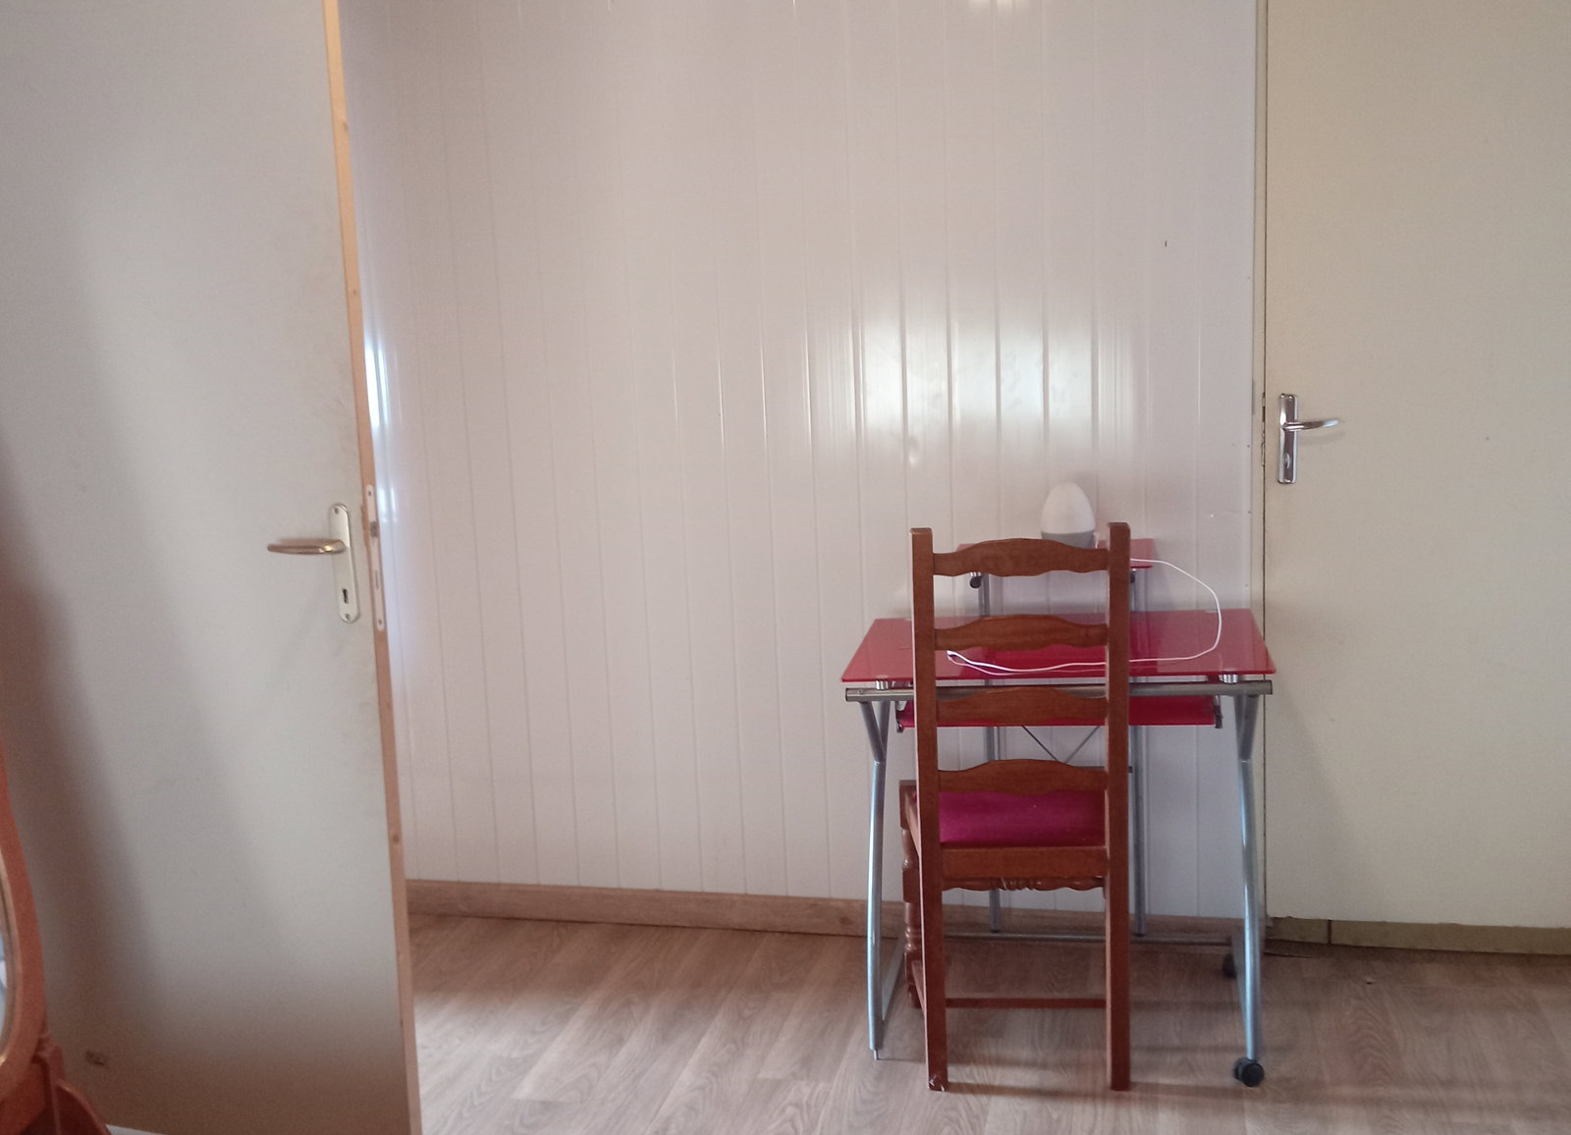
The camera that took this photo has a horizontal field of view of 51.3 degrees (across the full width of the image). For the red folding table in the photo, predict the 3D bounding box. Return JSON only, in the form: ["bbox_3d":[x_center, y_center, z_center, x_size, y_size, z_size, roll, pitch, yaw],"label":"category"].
[{"bbox_3d":[0.537,0.509,3.180,0.759,0.739,0.588,-1,9,10],"label":"red folding table"}]

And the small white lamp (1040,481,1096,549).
[{"bbox_3d":[0.557,-0.101,3.228,0.106,0.141,0.106,0,9,12],"label":"small white lamp"}]

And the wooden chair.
[{"bbox_3d":[0.429,0.400,2.986,0.420,1.015,0.462,-1,9,5],"label":"wooden chair"}]

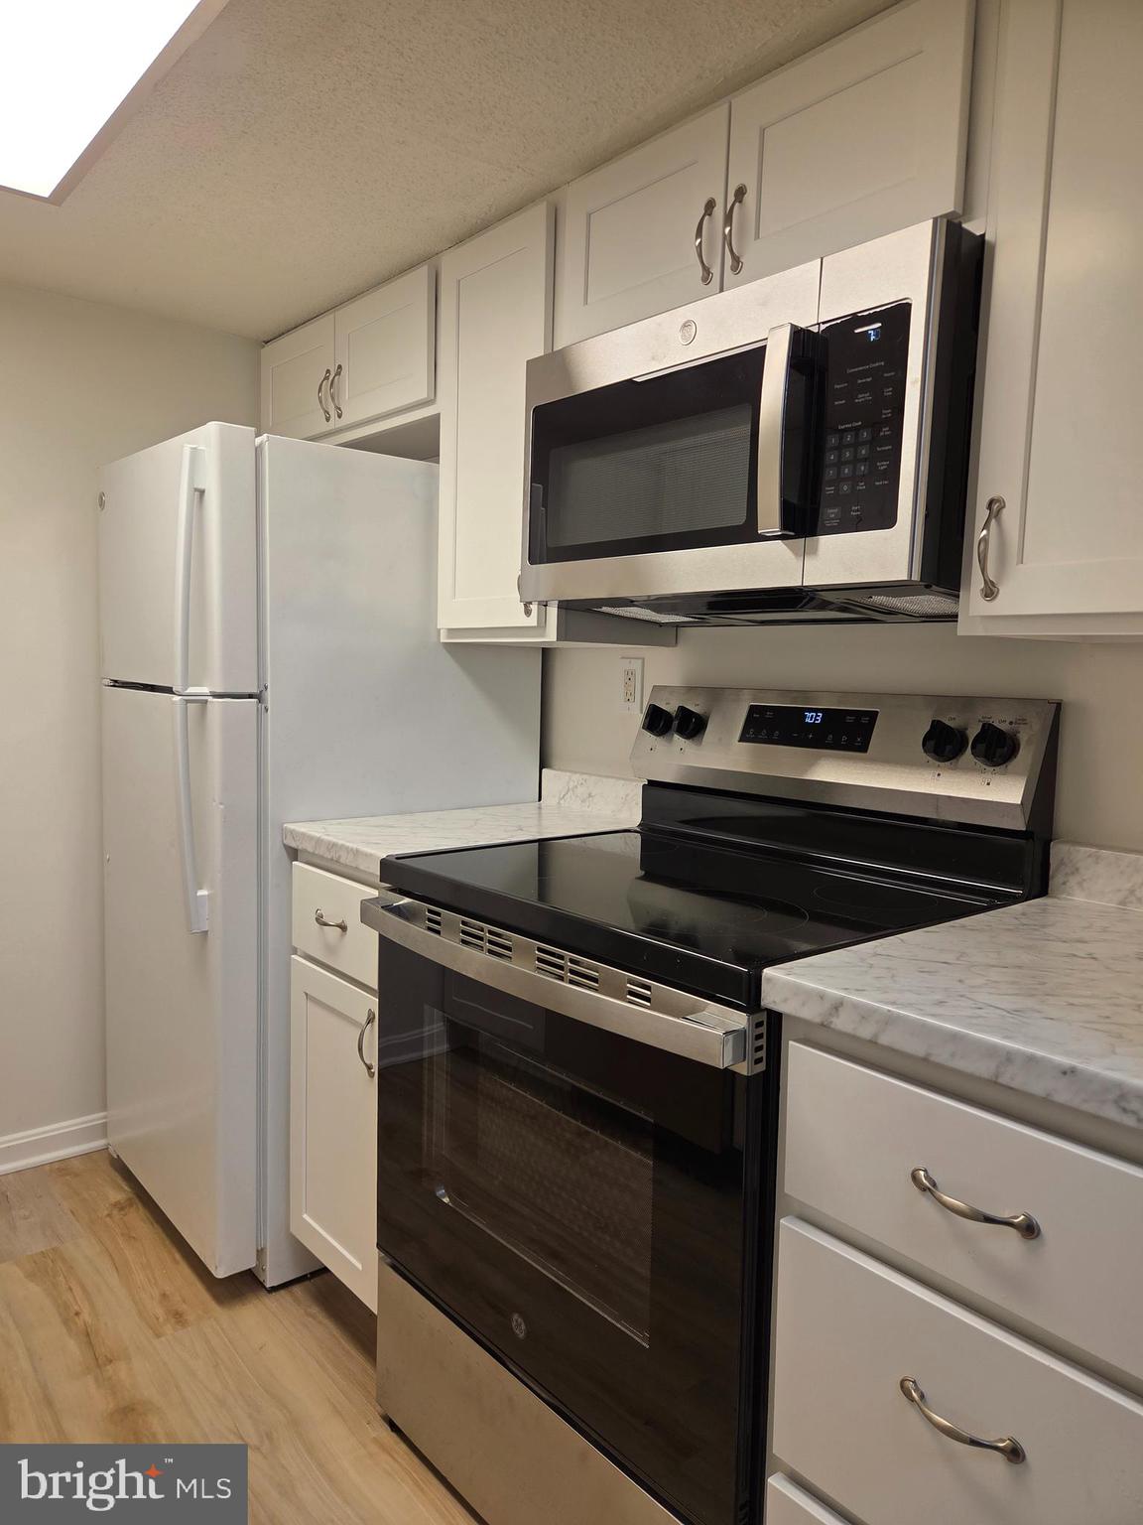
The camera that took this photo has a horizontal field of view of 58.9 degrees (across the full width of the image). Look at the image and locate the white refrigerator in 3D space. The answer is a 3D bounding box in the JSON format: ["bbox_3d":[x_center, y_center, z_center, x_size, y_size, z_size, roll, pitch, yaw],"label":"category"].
[{"bbox_3d":[-0.600,0.179,2.320,0.790,1.633,0.705,-3,7,-40],"label":"white refrigerator"}]

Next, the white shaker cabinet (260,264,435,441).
[{"bbox_3d":[-0.417,-0.899,2.446,0.335,0.301,0.819,-3,7,-40],"label":"white shaker cabinet"}]

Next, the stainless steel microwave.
[{"bbox_3d":[0.300,-0.438,1.553,0.412,0.426,0.757,-3,7,-40],"label":"stainless steel microwave"}]

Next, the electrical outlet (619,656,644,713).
[{"bbox_3d":[0.125,-0.160,2.105,0.008,0.114,0.070,-3,7,-40],"label":"electrical outlet"}]

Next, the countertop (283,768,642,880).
[{"bbox_3d":[-0.168,0.097,1.964,0.657,0.115,0.360,-3,7,-40],"label":"countertop"}]

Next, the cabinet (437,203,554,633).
[{"bbox_3d":[-0.033,-0.619,2.013,0.332,0.759,0.384,-3,7,-40],"label":"cabinet"}]

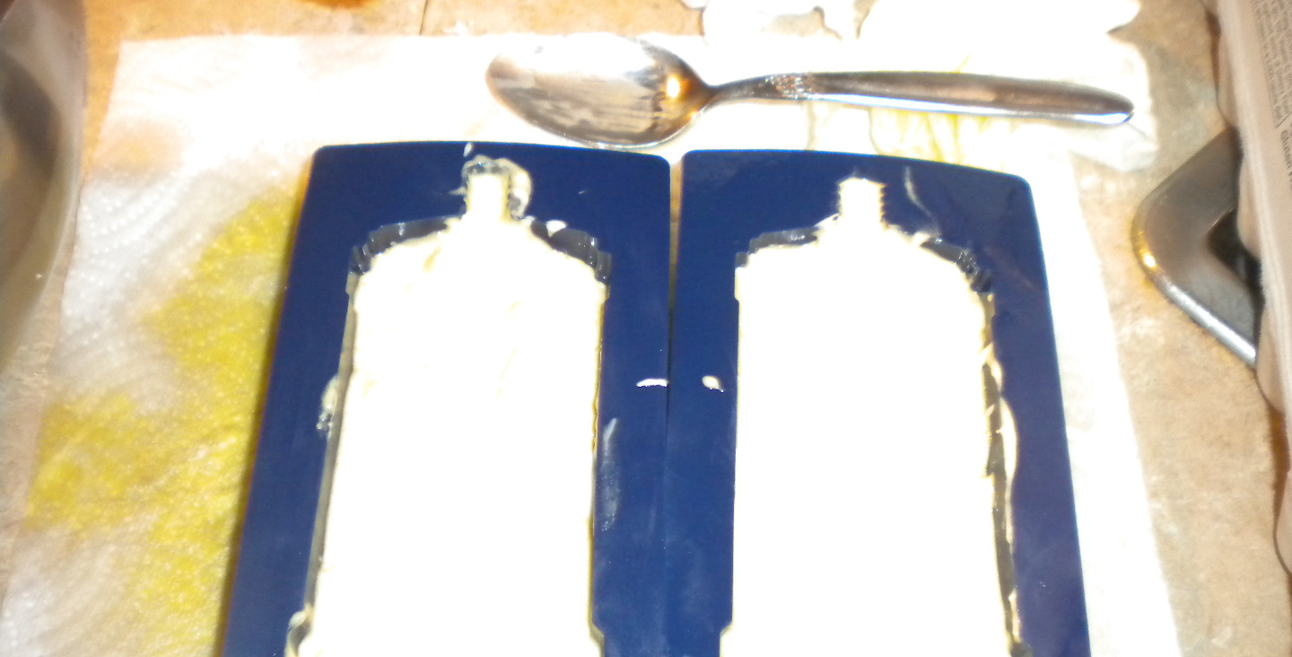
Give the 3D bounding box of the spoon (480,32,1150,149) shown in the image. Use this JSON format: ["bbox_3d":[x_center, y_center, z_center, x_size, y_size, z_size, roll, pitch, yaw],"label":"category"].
[{"bbox_3d":[0.047,-0.067,0.376,0.185,0.020,0.041,3,61,2],"label":"spoon"}]

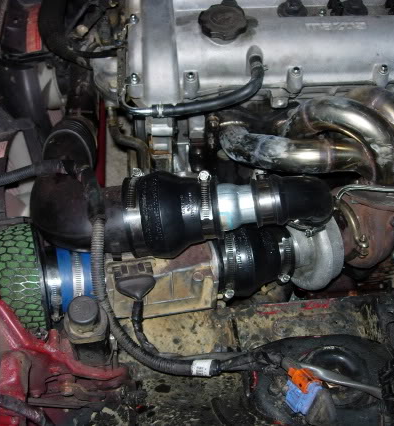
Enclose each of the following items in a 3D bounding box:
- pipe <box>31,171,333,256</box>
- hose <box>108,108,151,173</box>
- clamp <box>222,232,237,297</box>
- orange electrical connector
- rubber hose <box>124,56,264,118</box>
[{"bbox_3d":[-0.017,0.001,0.760,0.360,0.110,0.110,-5,52,-4],"label":"pipe"},{"bbox_3d":[-0.104,-0.107,0.950,0.065,0.120,0.075,-5,52,-4],"label":"hose"},{"bbox_3d":[0.045,0.068,0.835,0.016,0.092,0.090,-5,52,-4],"label":"clamp"},{"bbox_3d":[0.116,0.182,0.675,0.034,0.019,0.023,28,57,20],"label":"orange electrical connector"},{"bbox_3d":[-0.004,-0.173,0.868,0.195,0.065,0.070,-5,52,-4],"label":"rubber hose"}]

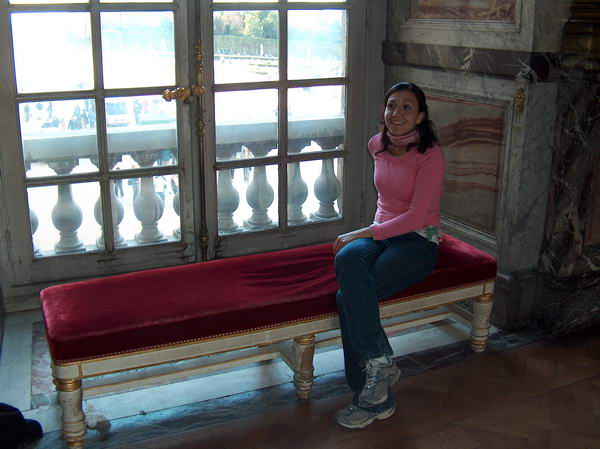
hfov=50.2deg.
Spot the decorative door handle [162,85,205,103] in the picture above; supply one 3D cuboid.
[{"bbox_3d":[-0.664,-0.746,3.650,0.235,0.075,0.080,-8,19,-24],"label":"decorative door handle"}]

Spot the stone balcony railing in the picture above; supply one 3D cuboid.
[{"bbox_3d":[-0.724,-0.261,4.189,2.200,0.768,0.260,-8,19,-24],"label":"stone balcony railing"}]

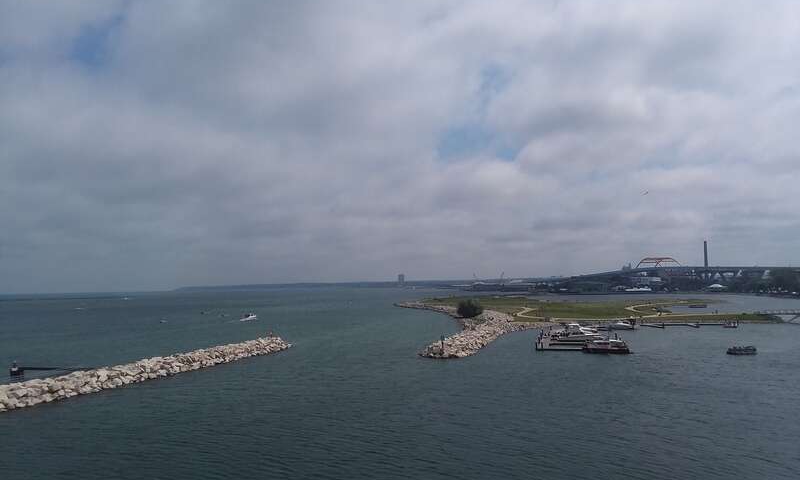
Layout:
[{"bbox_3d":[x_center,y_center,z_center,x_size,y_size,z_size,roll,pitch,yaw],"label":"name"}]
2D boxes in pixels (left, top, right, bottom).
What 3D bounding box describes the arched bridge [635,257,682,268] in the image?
[{"bbox_3d":[515.502,47.554,1246.795,34.000,25.000,165.000,-1,-4,3],"label":"arched bridge"}]

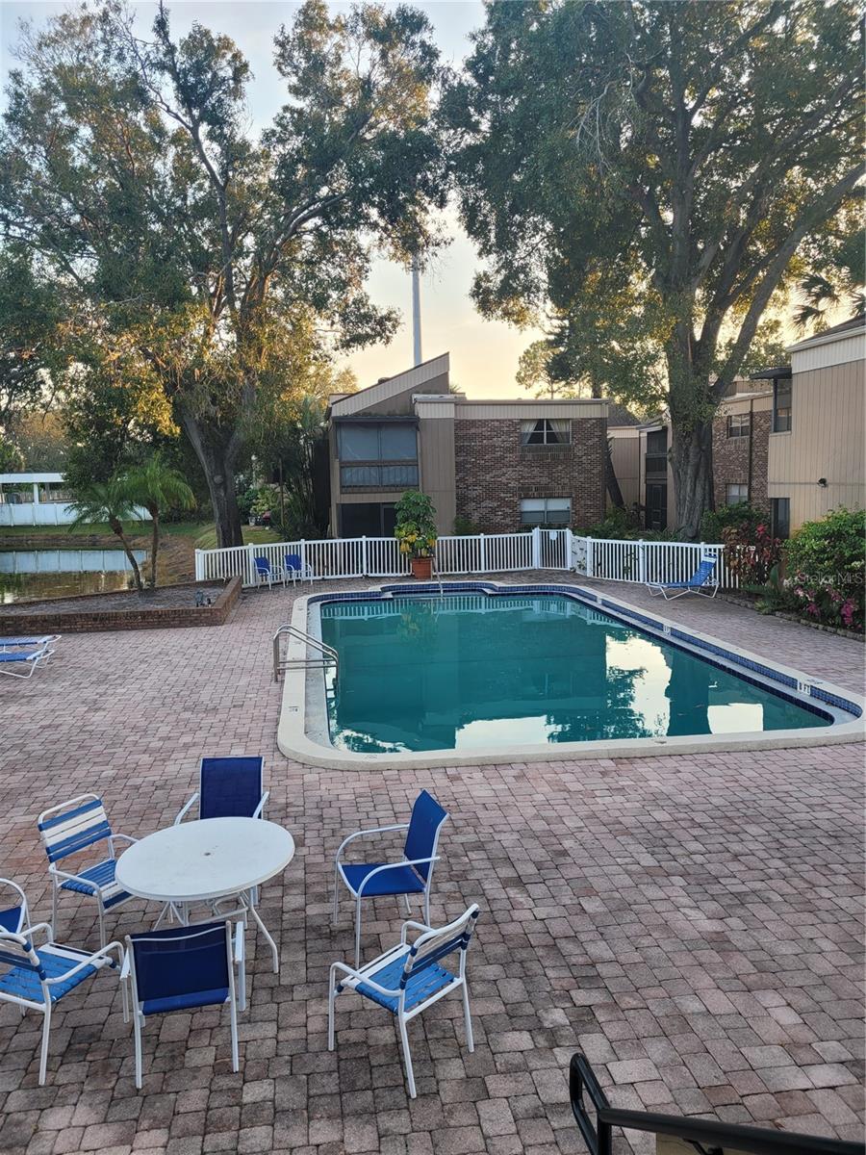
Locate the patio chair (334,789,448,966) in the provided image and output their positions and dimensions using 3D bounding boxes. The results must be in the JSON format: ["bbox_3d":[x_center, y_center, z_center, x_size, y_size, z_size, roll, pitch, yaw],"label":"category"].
[{"bbox_3d":[-0.271,1.917,5.624,0.670,0.890,0.610,-3,7,-19],"label":"patio chair"}]

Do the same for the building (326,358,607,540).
[{"bbox_3d":[0.574,-4.511,33.407,9.525,6.950,9.500,-2,7,-9],"label":"building"}]

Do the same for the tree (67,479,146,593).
[{"bbox_3d":[-7.827,-0.994,20.840,1.850,2.750,1.850,-4,7,-20],"label":"tree"}]

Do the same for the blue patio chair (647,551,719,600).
[{"bbox_3d":[5.919,-0.016,20.460,1.620,1.010,0.660,-3,7,-17],"label":"blue patio chair"}]

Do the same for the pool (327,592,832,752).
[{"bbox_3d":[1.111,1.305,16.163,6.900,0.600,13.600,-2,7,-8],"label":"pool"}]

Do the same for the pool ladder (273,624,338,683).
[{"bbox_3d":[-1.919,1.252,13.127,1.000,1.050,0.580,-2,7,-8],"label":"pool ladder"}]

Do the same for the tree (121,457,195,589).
[{"bbox_3d":[-7.027,-1.350,21.825,2.000,3.400,2.000,-2,7,-8],"label":"tree"}]

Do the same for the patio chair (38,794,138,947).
[{"bbox_3d":[-2.215,1.995,5.849,0.657,0.847,0.565,3,8,30],"label":"patio chair"}]

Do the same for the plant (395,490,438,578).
[{"bbox_3d":[-0.485,-1.246,24.975,1.200,2.560,1.200,-1,7,0],"label":"plant"}]

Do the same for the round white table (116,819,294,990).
[{"bbox_3d":[-1.376,2.050,5.391,1.075,0.720,1.075,-2,7,-8],"label":"round white table"}]

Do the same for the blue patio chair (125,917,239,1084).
[{"bbox_3d":[-1.307,2.109,4.599,0.606,0.895,0.698,-3,7,-13],"label":"blue patio chair"}]

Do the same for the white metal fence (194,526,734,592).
[{"bbox_3d":[0.516,-0.412,23.759,13.800,1.270,6.300,-2,7,-8],"label":"white metal fence"}]

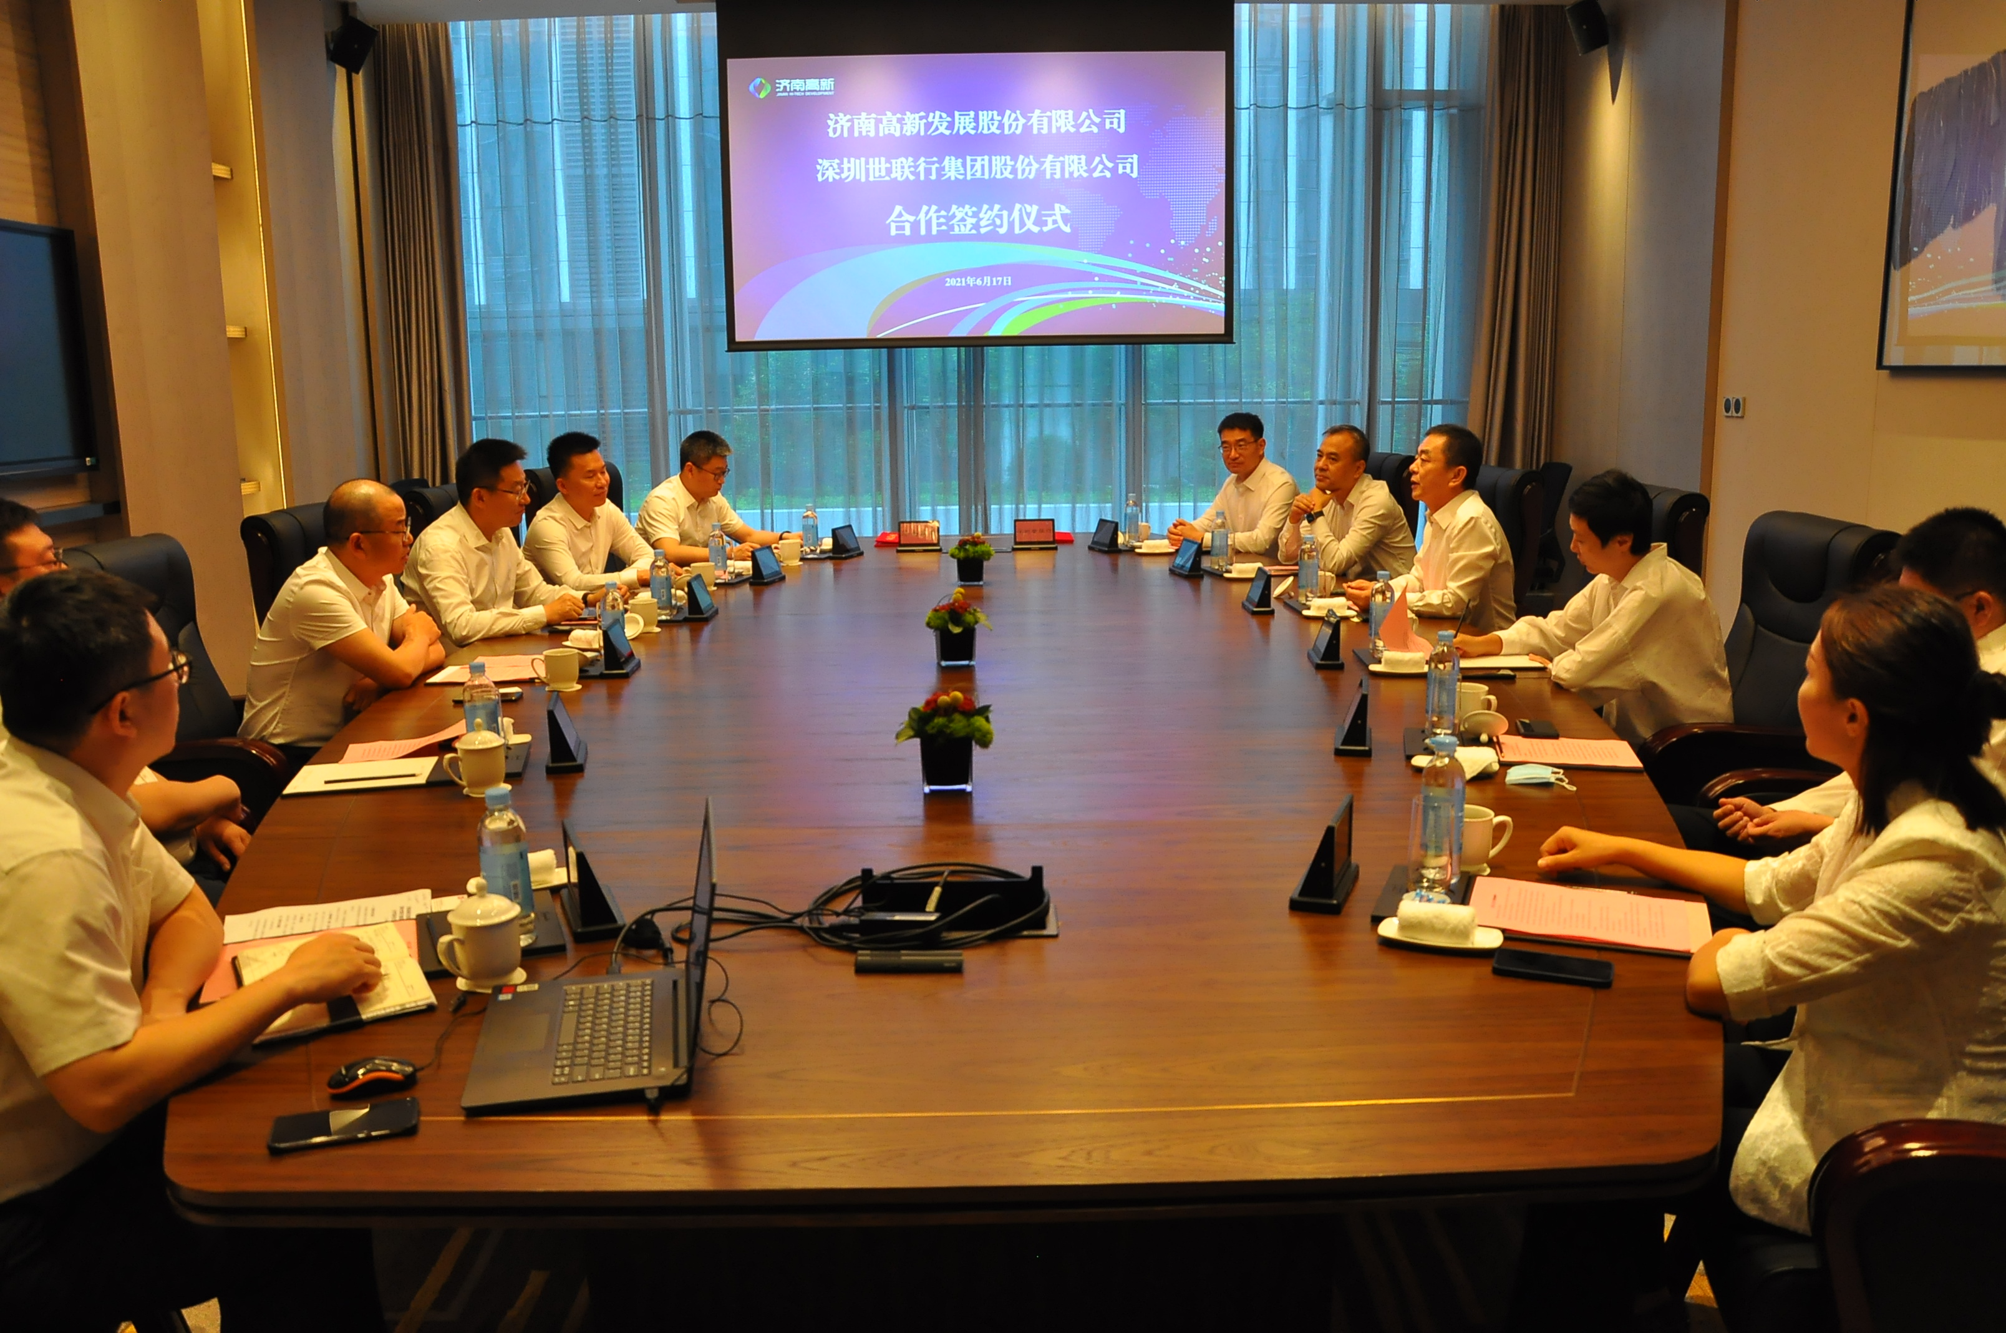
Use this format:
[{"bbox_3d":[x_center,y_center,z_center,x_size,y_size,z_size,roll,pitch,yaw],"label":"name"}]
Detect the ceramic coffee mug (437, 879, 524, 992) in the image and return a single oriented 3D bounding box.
[{"bbox_3d":[-0.685,0.347,1.941,0.128,0.141,0.096,-7,13,-30],"label":"ceramic coffee mug"}]

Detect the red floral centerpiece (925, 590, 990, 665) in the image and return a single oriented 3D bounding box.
[{"bbox_3d":[-0.122,-0.109,4.078,0.173,0.203,0.163,-1,11,0],"label":"red floral centerpiece"}]

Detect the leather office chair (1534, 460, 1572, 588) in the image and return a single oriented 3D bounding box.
[{"bbox_3d":[2.375,-0.344,6.766,0.620,1.060,0.620,-1,11,-3],"label":"leather office chair"}]

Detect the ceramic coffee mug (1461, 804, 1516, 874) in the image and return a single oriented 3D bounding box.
[{"bbox_3d":[0.740,0.266,2.339,0.117,0.099,0.089,-1,11,0],"label":"ceramic coffee mug"}]

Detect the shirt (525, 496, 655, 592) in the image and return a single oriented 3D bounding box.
[{"bbox_3d":[-1.482,-0.365,5.350,0.420,0.560,0.480,5,12,29],"label":"shirt"}]

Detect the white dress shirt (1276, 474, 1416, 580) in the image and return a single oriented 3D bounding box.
[{"bbox_3d":[1.355,-0.454,5.775,0.514,0.573,0.514,-5,12,-20],"label":"white dress shirt"}]

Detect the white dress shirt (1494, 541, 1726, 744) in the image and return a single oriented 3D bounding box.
[{"bbox_3d":[1.487,-0.032,3.650,0.470,0.520,0.480,1,11,7],"label":"white dress shirt"}]

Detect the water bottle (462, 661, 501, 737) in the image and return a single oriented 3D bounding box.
[{"bbox_3d":[-1.032,0.105,2.960,0.066,0.219,0.066,-1,11,0],"label":"water bottle"}]

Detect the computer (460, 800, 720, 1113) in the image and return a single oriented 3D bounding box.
[{"bbox_3d":[-0.473,0.327,1.748,0.272,0.246,0.334,-3,11,-12],"label":"computer"}]

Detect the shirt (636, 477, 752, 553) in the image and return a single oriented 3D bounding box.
[{"bbox_3d":[-1.375,-0.567,6.648,0.395,0.553,0.543,7,14,37],"label":"shirt"}]

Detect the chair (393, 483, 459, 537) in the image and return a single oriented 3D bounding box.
[{"bbox_3d":[-1.671,-0.062,5.382,0.700,1.160,0.660,1,11,11],"label":"chair"}]

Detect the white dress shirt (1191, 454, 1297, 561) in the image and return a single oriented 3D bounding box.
[{"bbox_3d":[1.095,-0.622,6.586,0.474,0.573,0.514,-10,14,-37],"label":"white dress shirt"}]

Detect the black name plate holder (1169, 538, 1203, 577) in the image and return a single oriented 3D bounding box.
[{"bbox_3d":[0.709,-0.424,5.798,0.085,0.137,0.200,-3,11,-13],"label":"black name plate holder"}]

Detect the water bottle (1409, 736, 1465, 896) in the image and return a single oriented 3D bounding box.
[{"bbox_3d":[0.631,0.211,2.149,0.066,0.217,0.066,-1,11,0],"label":"water bottle"}]

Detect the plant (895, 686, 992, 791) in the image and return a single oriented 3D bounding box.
[{"bbox_3d":[-0.110,0.136,2.868,0.185,0.183,0.170,-1,11,0],"label":"plant"}]

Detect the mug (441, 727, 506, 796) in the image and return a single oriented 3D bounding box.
[{"bbox_3d":[-1.016,0.171,2.877,0.132,0.139,0.096,-2,11,-6],"label":"mug"}]

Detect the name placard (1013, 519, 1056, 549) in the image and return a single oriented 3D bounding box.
[{"bbox_3d":[0.143,-0.585,6.700,0.198,0.130,0.085,0,11,2],"label":"name placard"}]

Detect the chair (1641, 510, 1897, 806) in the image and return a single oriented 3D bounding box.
[{"bbox_3d":[1.654,0.246,3.537,0.670,1.155,0.660,-1,11,0],"label":"chair"}]

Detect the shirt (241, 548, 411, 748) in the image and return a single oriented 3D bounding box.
[{"bbox_3d":[-1.708,-0.042,3.830,0.380,0.530,0.460,1,11,7],"label":"shirt"}]

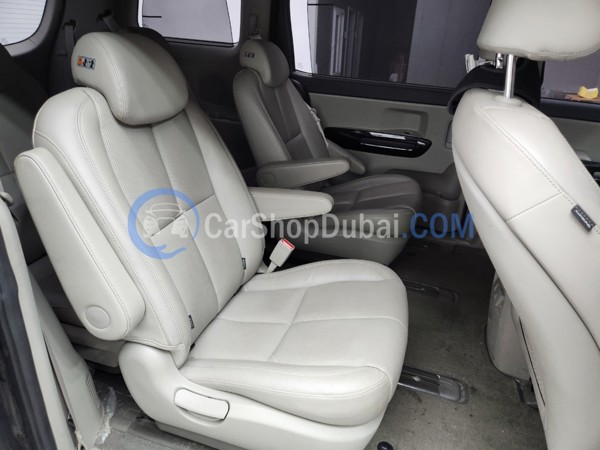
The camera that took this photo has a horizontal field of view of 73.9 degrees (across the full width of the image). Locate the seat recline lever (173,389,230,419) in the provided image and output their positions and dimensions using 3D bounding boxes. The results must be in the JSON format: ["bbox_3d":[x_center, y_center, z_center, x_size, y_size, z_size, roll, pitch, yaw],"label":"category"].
[{"bbox_3d":[-0.235,0.420,0.929,0.145,0.062,0.035,9,26,15],"label":"seat recline lever"}]

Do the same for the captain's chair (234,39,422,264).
[{"bbox_3d":[0.178,-0.329,1.920,0.845,0.994,0.669,9,26,15],"label":"captain's chair"}]

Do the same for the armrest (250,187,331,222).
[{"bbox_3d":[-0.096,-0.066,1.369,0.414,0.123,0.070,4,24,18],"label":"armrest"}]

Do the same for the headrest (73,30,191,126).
[{"bbox_3d":[-0.397,-0.359,0.980,0.137,0.194,0.268,-6,21,21],"label":"headrest"}]

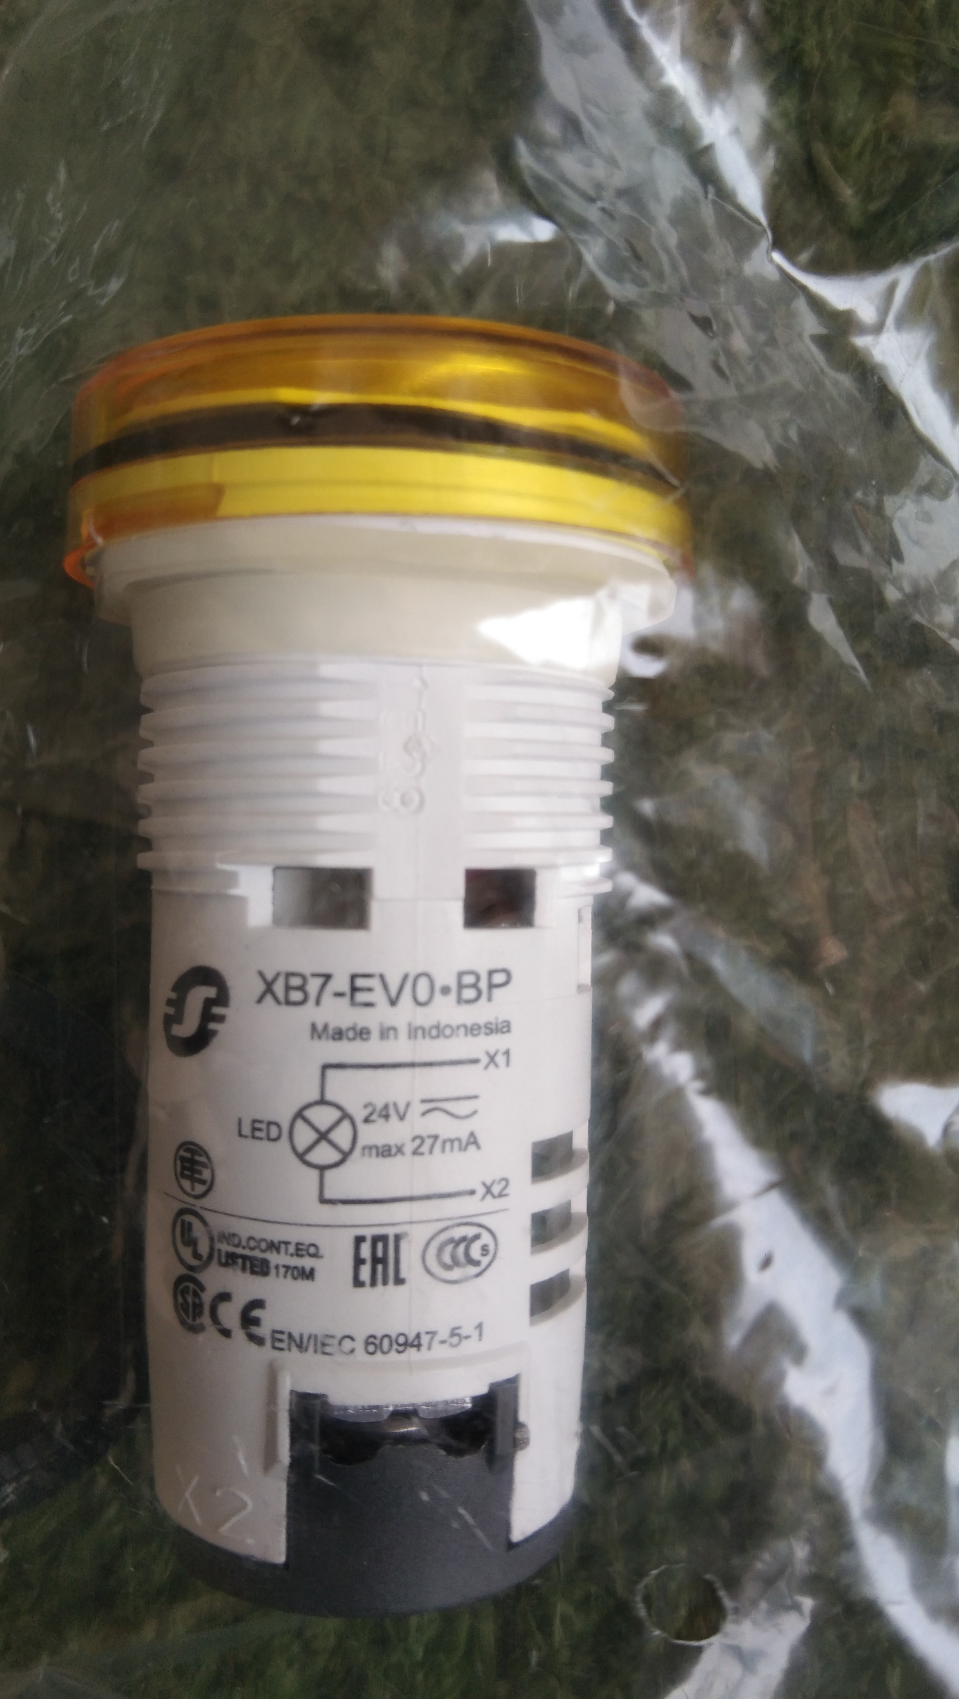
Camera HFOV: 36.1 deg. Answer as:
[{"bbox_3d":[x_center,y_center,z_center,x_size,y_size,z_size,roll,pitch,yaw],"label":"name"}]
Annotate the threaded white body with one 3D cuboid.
[{"bbox_3d":[-0.005,0.008,0.070,0.027,0.027,0.042,1,91,-12],"label":"threaded white body"}]

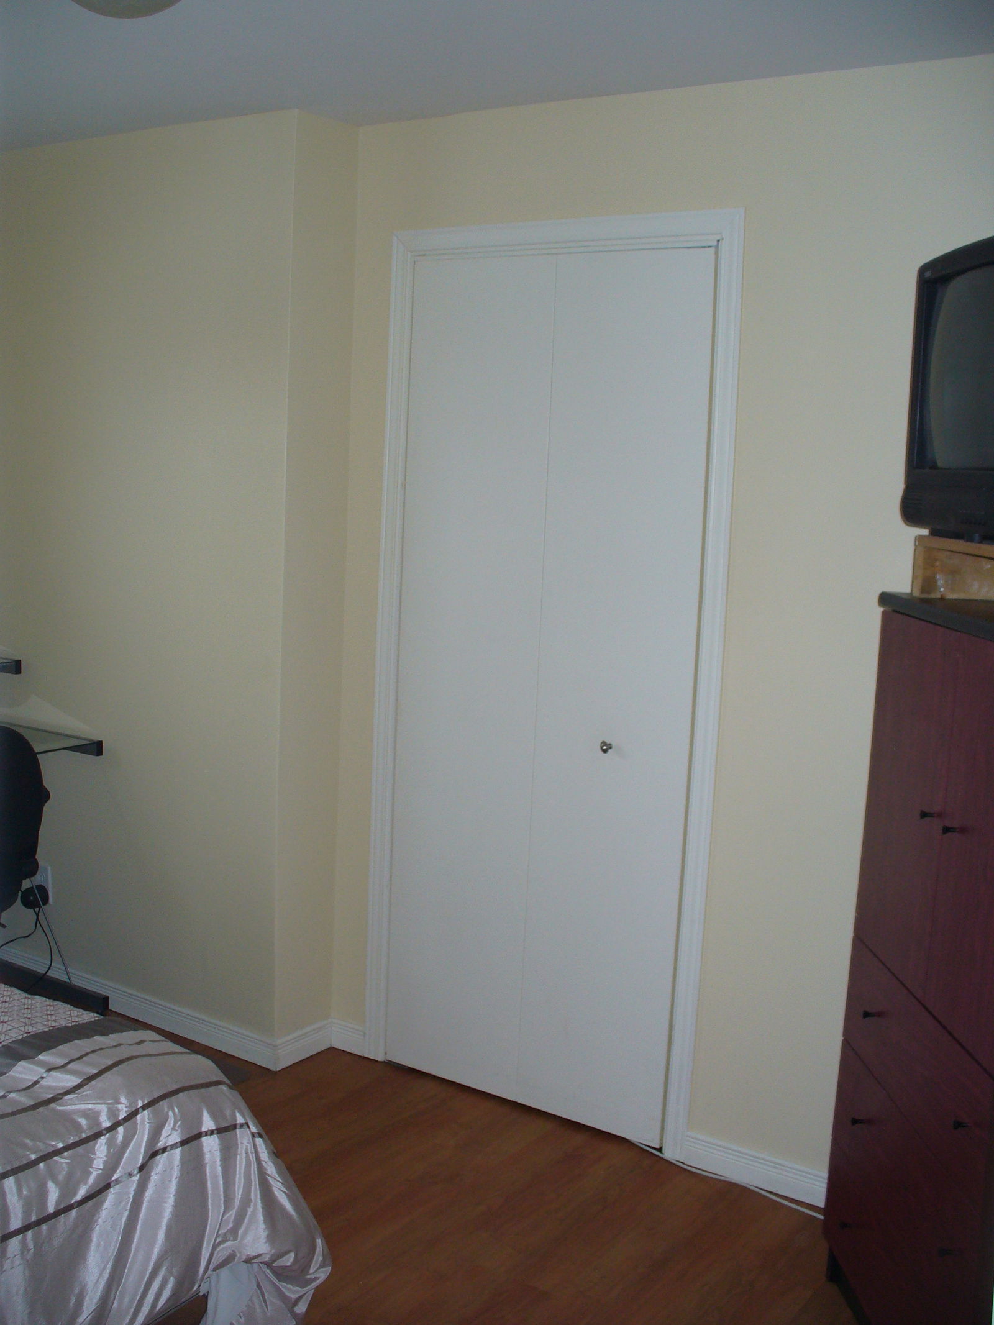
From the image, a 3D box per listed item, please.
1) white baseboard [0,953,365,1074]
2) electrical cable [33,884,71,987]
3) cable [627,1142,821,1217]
[{"bbox_3d":[-0.921,0.957,4.020,1.255,0.080,0.210,7,9,32],"label":"white baseboard"},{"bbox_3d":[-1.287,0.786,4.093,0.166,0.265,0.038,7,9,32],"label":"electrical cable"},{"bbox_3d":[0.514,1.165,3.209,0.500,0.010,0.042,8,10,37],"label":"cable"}]

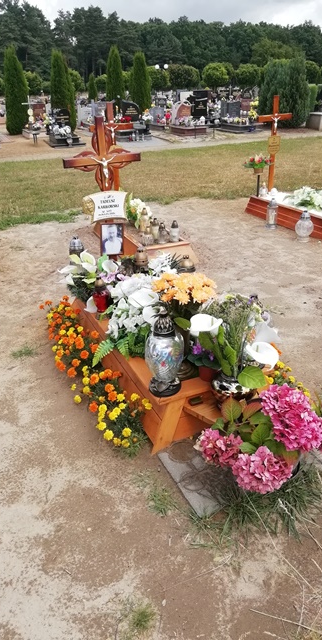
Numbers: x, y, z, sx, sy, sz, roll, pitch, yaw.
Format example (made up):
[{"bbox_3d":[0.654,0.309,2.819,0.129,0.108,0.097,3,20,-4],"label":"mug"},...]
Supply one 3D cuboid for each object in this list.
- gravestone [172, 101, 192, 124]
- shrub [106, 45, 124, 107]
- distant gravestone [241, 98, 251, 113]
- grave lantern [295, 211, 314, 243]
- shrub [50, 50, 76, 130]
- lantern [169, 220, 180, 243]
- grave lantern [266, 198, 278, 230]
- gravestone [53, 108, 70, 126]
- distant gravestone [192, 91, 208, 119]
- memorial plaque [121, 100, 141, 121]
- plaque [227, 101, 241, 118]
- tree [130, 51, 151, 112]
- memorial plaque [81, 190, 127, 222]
[{"bbox_3d":[0.699,-7.079,16.400,0.660,0.740,0.180,-10,27,-14],"label":"gravestone"},{"bbox_3d":[-1.988,-10.266,21.000,0.800,3.150,0.800,-10,27,-14],"label":"shrub"},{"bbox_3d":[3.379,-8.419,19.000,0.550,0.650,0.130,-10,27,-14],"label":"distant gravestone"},{"bbox_3d":[1.495,-0.978,5.009,0.190,0.316,0.190,-2,26,0],"label":"grave lantern"},{"bbox_3d":[-3.807,-8.822,18.578,0.980,2.908,0.980,-2,26,0],"label":"shrub"},{"bbox_3d":[0.130,-0.819,4.444,0.082,0.190,0.082,-12,28,-18],"label":"lantern"},{"bbox_3d":[1.253,-1.196,5.423,0.120,0.330,0.120,-12,28,-18],"label":"grave lantern"},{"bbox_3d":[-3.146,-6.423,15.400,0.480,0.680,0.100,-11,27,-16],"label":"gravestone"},{"bbox_3d":[1.498,-8.146,18.228,0.560,0.970,0.130,-11,27,-18],"label":"distant gravestone"},{"bbox_3d":[-1.025,-7.144,16.419,0.620,0.642,0.120,-11,27,-18],"label":"memorial plaque"},{"bbox_3d":[2.760,-7.883,18.051,0.530,0.621,0.120,-11,27,-18],"label":"plaque"},{"bbox_3d":[-0.911,-10.262,21.363,1.000,2.921,1.000,-2,26,0],"label":"tree"},{"bbox_3d":[-0.381,-0.777,3.300,0.300,0.190,0.040,-12,28,-18],"label":"memorial plaque"}]

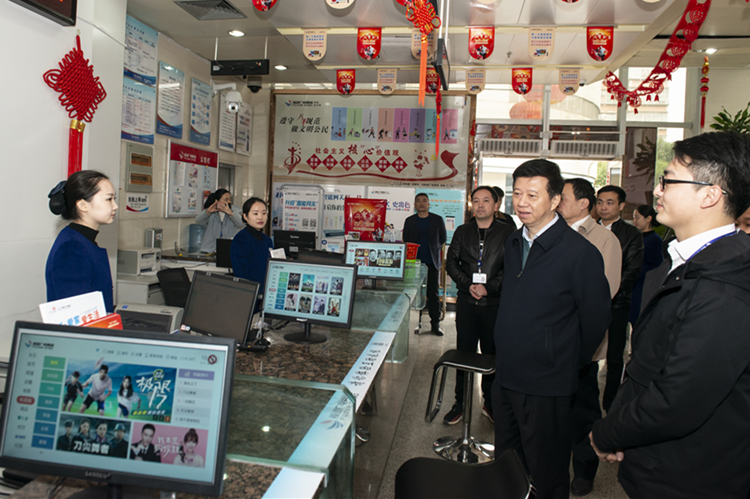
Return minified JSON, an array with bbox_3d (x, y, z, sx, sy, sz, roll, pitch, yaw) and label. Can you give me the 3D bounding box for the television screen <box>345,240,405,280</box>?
[{"bbox_3d":[0.008,0.124,4.140,0.495,0.400,0.180,3,4,7],"label":"television screen"}]

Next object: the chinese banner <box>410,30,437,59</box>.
[{"bbox_3d":[0.509,-2.137,5.205,0.257,0.321,0.010,3,5,9],"label":"chinese banner"}]

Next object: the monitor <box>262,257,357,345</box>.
[{"bbox_3d":[-0.338,0.263,2.580,0.495,0.405,0.190,4,4,18],"label":"monitor"}]

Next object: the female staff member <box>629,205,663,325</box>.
[{"bbox_3d":[2.391,0.424,4.515,0.320,1.640,0.450,1,5,-18],"label":"female staff member"}]

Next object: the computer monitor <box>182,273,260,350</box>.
[{"bbox_3d":[-0.735,0.287,2.370,0.440,0.340,0.180,5,5,30],"label":"computer monitor"}]

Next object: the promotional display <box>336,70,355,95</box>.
[{"bbox_3d":[-0.395,-2.308,6.886,0.263,0.342,0.010,3,5,9],"label":"promotional display"}]

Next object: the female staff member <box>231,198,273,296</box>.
[{"bbox_3d":[-0.900,0.378,3.657,0.330,1.530,0.440,7,6,35],"label":"female staff member"}]

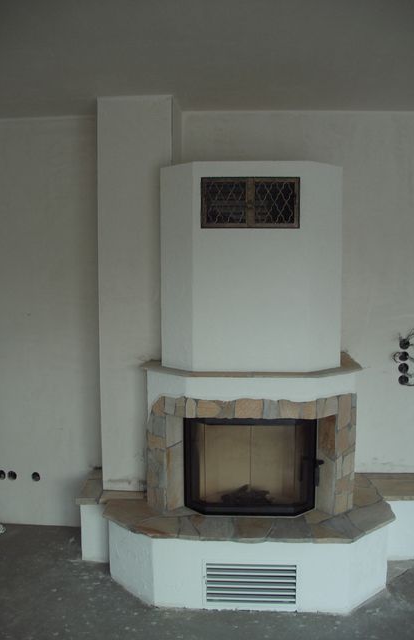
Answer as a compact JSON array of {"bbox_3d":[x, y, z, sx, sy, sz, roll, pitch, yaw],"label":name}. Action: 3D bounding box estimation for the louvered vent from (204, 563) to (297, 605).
[{"bbox_3d":[0.196,1.188,2.741,0.430,0.205,0.020,0,4,4],"label":"louvered vent"}]

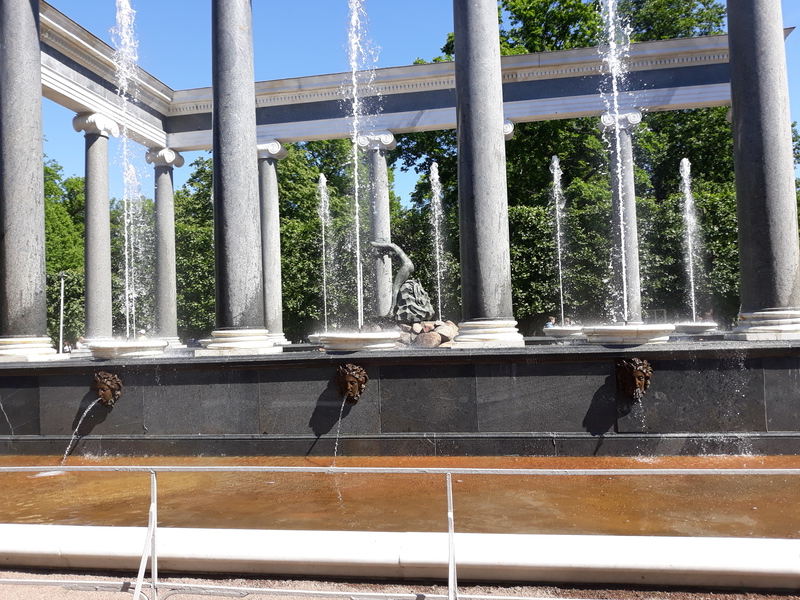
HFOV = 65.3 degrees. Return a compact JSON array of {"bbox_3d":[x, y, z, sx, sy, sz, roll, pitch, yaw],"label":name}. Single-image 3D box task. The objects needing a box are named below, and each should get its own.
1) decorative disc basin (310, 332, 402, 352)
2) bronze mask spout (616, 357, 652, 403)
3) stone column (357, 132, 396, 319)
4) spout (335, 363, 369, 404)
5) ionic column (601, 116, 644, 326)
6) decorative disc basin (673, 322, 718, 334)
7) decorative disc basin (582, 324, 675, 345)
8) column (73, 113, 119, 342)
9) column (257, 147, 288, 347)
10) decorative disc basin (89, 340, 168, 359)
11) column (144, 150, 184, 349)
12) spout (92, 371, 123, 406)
[{"bbox_3d":[-0.643,0.701,10.412,1.338,0.296,1.338,-2,-3,0],"label":"decorative disc basin"},{"bbox_3d":[3.420,1.167,9.102,0.449,0.621,0.344,-2,-3,9],"label":"bronze mask spout"},{"bbox_3d":[-0.694,-2.341,22.716,1.310,7.648,1.109,-2,-3,9],"label":"stone column"},{"bbox_3d":[-0.760,1.324,9.781,0.449,0.602,0.344,-2,-3,9],"label":"spout"},{"bbox_3d":[7.666,-2.686,21.360,1.310,7.648,1.109,-2,-3,9],"label":"ionic column"},{"bbox_3d":[9.878,0.897,20.830,1.338,0.296,1.338,-2,-3,9],"label":"decorative disc basin"},{"bbox_3d":[3.562,0.527,9.730,1.338,0.296,1.338,-2,-3,9],"label":"decorative disc basin"},{"bbox_3d":[-9.713,-2.182,20.061,1.109,7.648,1.310,-2,-3,9],"label":"column"},{"bbox_3d":[-4.874,-2.168,23.394,1.310,7.648,1.109,-2,-3,9],"label":"column"},{"bbox_3d":[-4.825,0.874,11.091,1.338,0.296,1.338,-2,-3,0],"label":"decorative disc basin"},{"bbox_3d":[-9.054,-1.995,24.072,1.262,7.648,1.262,-2,-3,9],"label":"column"},{"bbox_3d":[-4.900,1.488,10.453,0.430,0.593,0.344,-2,-3,9],"label":"spout"}]

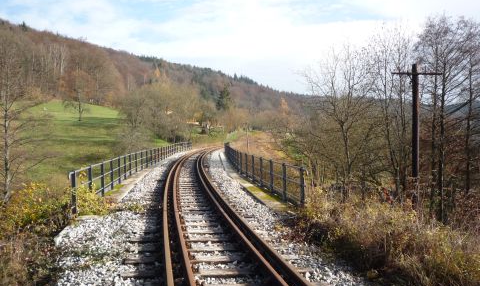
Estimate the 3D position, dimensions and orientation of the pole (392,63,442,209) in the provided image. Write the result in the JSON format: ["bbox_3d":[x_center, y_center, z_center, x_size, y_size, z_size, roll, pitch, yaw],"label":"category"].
[{"bbox_3d":[5.784,0.060,14.500,1.640,5.250,0.240,0,1,-6],"label":"pole"}]

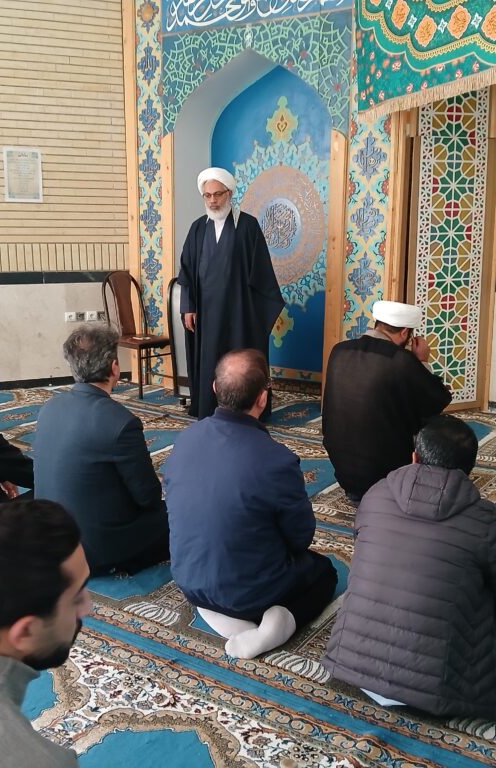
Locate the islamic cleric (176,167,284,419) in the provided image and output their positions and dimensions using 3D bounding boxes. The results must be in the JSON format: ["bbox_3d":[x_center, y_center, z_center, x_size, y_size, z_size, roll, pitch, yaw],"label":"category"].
[{"bbox_3d":[-0.132,-0.652,5.622,0.740,1.770,0.500,4,11,22],"label":"islamic cleric"}]

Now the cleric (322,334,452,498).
[{"bbox_3d":[0.729,0.134,3.983,0.620,0.800,0.660,7,12,35],"label":"cleric"}]

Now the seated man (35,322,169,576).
[{"bbox_3d":[-0.531,0.230,3.057,0.530,0.920,0.680,7,12,35],"label":"seated man"}]

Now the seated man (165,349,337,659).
[{"bbox_3d":[-0.002,0.322,2.636,0.540,0.890,0.700,7,12,34],"label":"seated man"}]

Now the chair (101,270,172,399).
[{"bbox_3d":[-0.968,-0.430,6.556,0.540,1.000,0.450,6,12,31],"label":"chair"}]

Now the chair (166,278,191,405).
[{"bbox_3d":[-0.338,-0.378,6.280,0.520,1.000,0.460,-8,13,-39],"label":"chair"}]

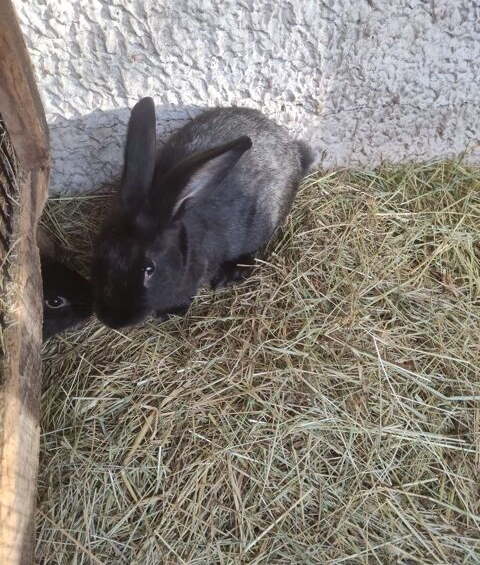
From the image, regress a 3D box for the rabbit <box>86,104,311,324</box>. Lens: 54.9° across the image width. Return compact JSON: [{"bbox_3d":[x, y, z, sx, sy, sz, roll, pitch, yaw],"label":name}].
[{"bbox_3d":[-0.022,-0.110,0.522,0.155,0.198,0.337,30,50,28],"label":"rabbit"}]

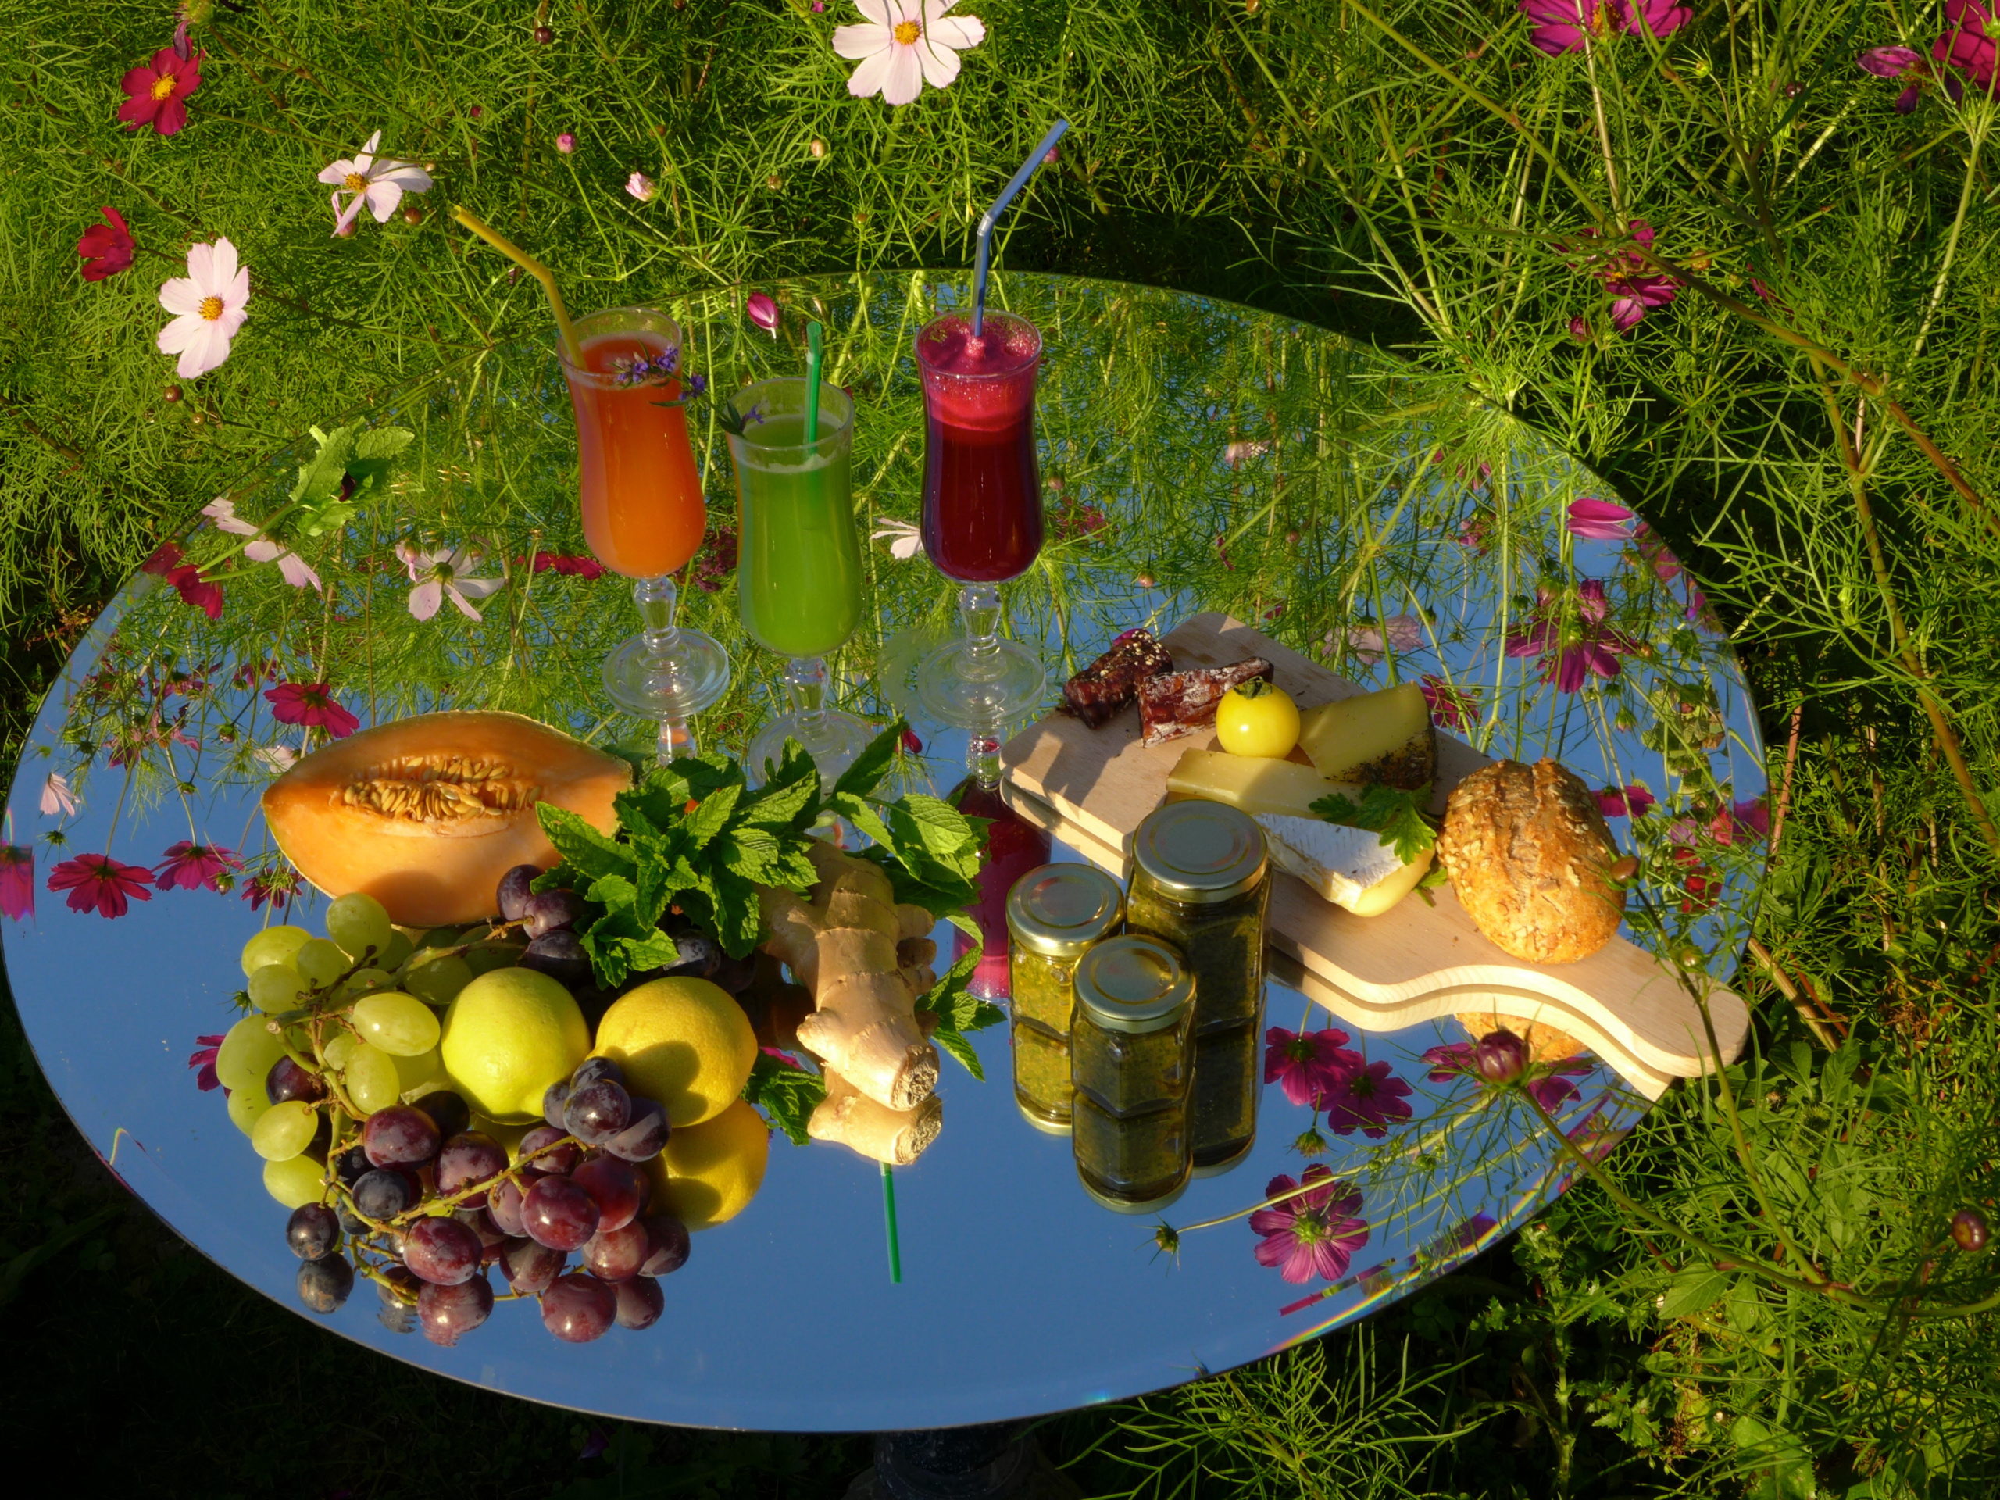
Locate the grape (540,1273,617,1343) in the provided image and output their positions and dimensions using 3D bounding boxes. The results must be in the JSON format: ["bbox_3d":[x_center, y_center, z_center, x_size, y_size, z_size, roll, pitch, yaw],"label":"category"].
[{"bbox_3d":[-0.151,0.200,0.972,0.027,0.025,0.025,-1,40,1],"label":"grape"}]

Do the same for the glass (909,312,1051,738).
[{"bbox_3d":[-0.009,-0.103,1.231,0.060,0.188,0.060,0,40,0],"label":"glass"}]

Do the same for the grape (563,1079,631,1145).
[{"bbox_3d":[-0.147,0.132,0.991,0.025,0.025,0.025,-1,40,1],"label":"grape"}]

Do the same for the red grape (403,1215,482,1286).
[{"bbox_3d":[-0.201,0.180,0.977,0.028,0.024,0.025,-1,40,1],"label":"red grape"}]

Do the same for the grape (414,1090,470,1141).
[{"bbox_3d":[-0.211,0.138,1.024,0.023,0.022,0.023,-1,40,1],"label":"grape"}]

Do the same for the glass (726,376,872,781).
[{"bbox_3d":[-0.086,-0.068,1.191,0.060,0.188,0.060,0,40,0],"label":"glass"}]

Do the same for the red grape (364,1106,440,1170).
[{"bbox_3d":[-0.227,0.147,1.033,0.029,0.025,0.026,0,40,0],"label":"red grape"}]

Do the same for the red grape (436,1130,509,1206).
[{"bbox_3d":[-0.200,0.159,1.028,0.027,0.027,0.027,0,40,0],"label":"red grape"}]

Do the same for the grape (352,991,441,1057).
[{"bbox_3d":[-0.237,0.108,1.069,0.035,0.025,0.026,0,40,0],"label":"grape"}]

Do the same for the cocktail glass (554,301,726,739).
[{"bbox_3d":[-0.156,-0.102,1.192,0.059,0.177,0.059,-1,40,1],"label":"cocktail glass"}]

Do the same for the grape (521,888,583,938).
[{"bbox_3d":[-0.179,0.065,1.088,0.025,0.022,0.023,-1,40,1],"label":"grape"}]

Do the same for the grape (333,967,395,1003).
[{"bbox_3d":[-0.248,0.094,1.060,0.025,0.021,0.022,-1,40,1],"label":"grape"}]

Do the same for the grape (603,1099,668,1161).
[{"bbox_3d":[-0.134,0.138,0.999,0.025,0.024,0.025,-1,40,1],"label":"grape"}]

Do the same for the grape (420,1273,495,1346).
[{"bbox_3d":[-0.200,0.206,1.000,0.027,0.027,0.027,0,40,0],"label":"grape"}]

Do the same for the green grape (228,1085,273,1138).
[{"bbox_3d":[-0.286,0.139,1.048,0.025,0.024,0.025,-1,40,1],"label":"green grape"}]

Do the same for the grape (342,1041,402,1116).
[{"bbox_3d":[-0.235,0.123,1.016,0.020,0.024,0.025,-1,40,1],"label":"grape"}]

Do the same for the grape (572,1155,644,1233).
[{"bbox_3d":[-0.149,0.169,1.034,0.027,0.027,0.027,0,40,0],"label":"grape"}]

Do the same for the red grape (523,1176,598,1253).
[{"bbox_3d":[-0.157,0.165,0.969,0.028,0.027,0.028,-1,40,1],"label":"red grape"}]

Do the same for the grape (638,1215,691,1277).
[{"bbox_3d":[-0.125,0.183,1.001,0.024,0.024,0.024,-1,40,1],"label":"grape"}]

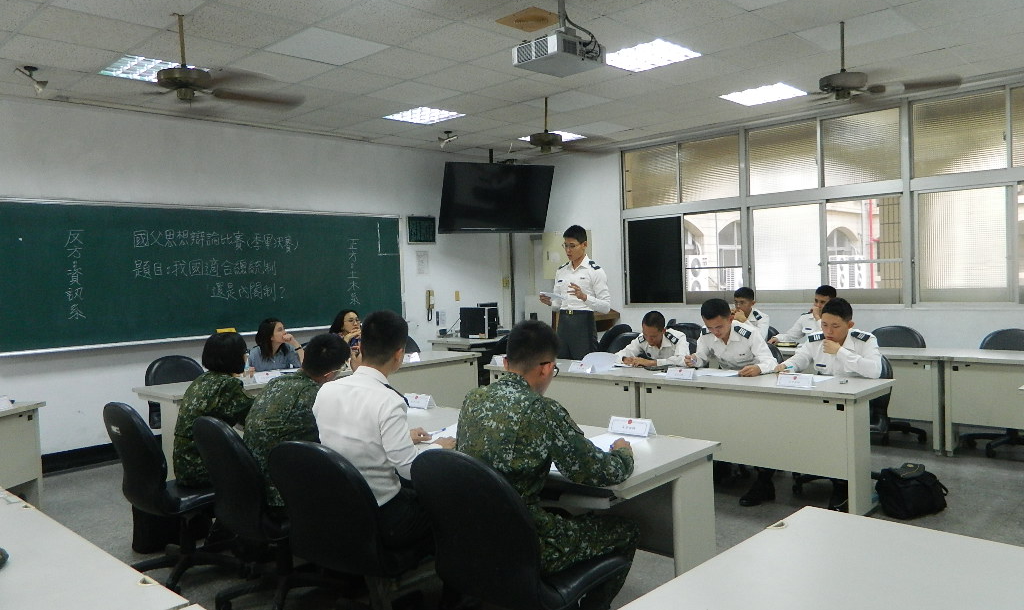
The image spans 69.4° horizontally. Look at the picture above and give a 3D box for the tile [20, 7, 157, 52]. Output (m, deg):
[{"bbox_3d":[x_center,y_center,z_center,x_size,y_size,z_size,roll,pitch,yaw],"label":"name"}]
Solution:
[{"bbox_3d":[-2.432,-1.581,4.261,0.600,0.020,0.600,0,4,44],"label":"tile"}]

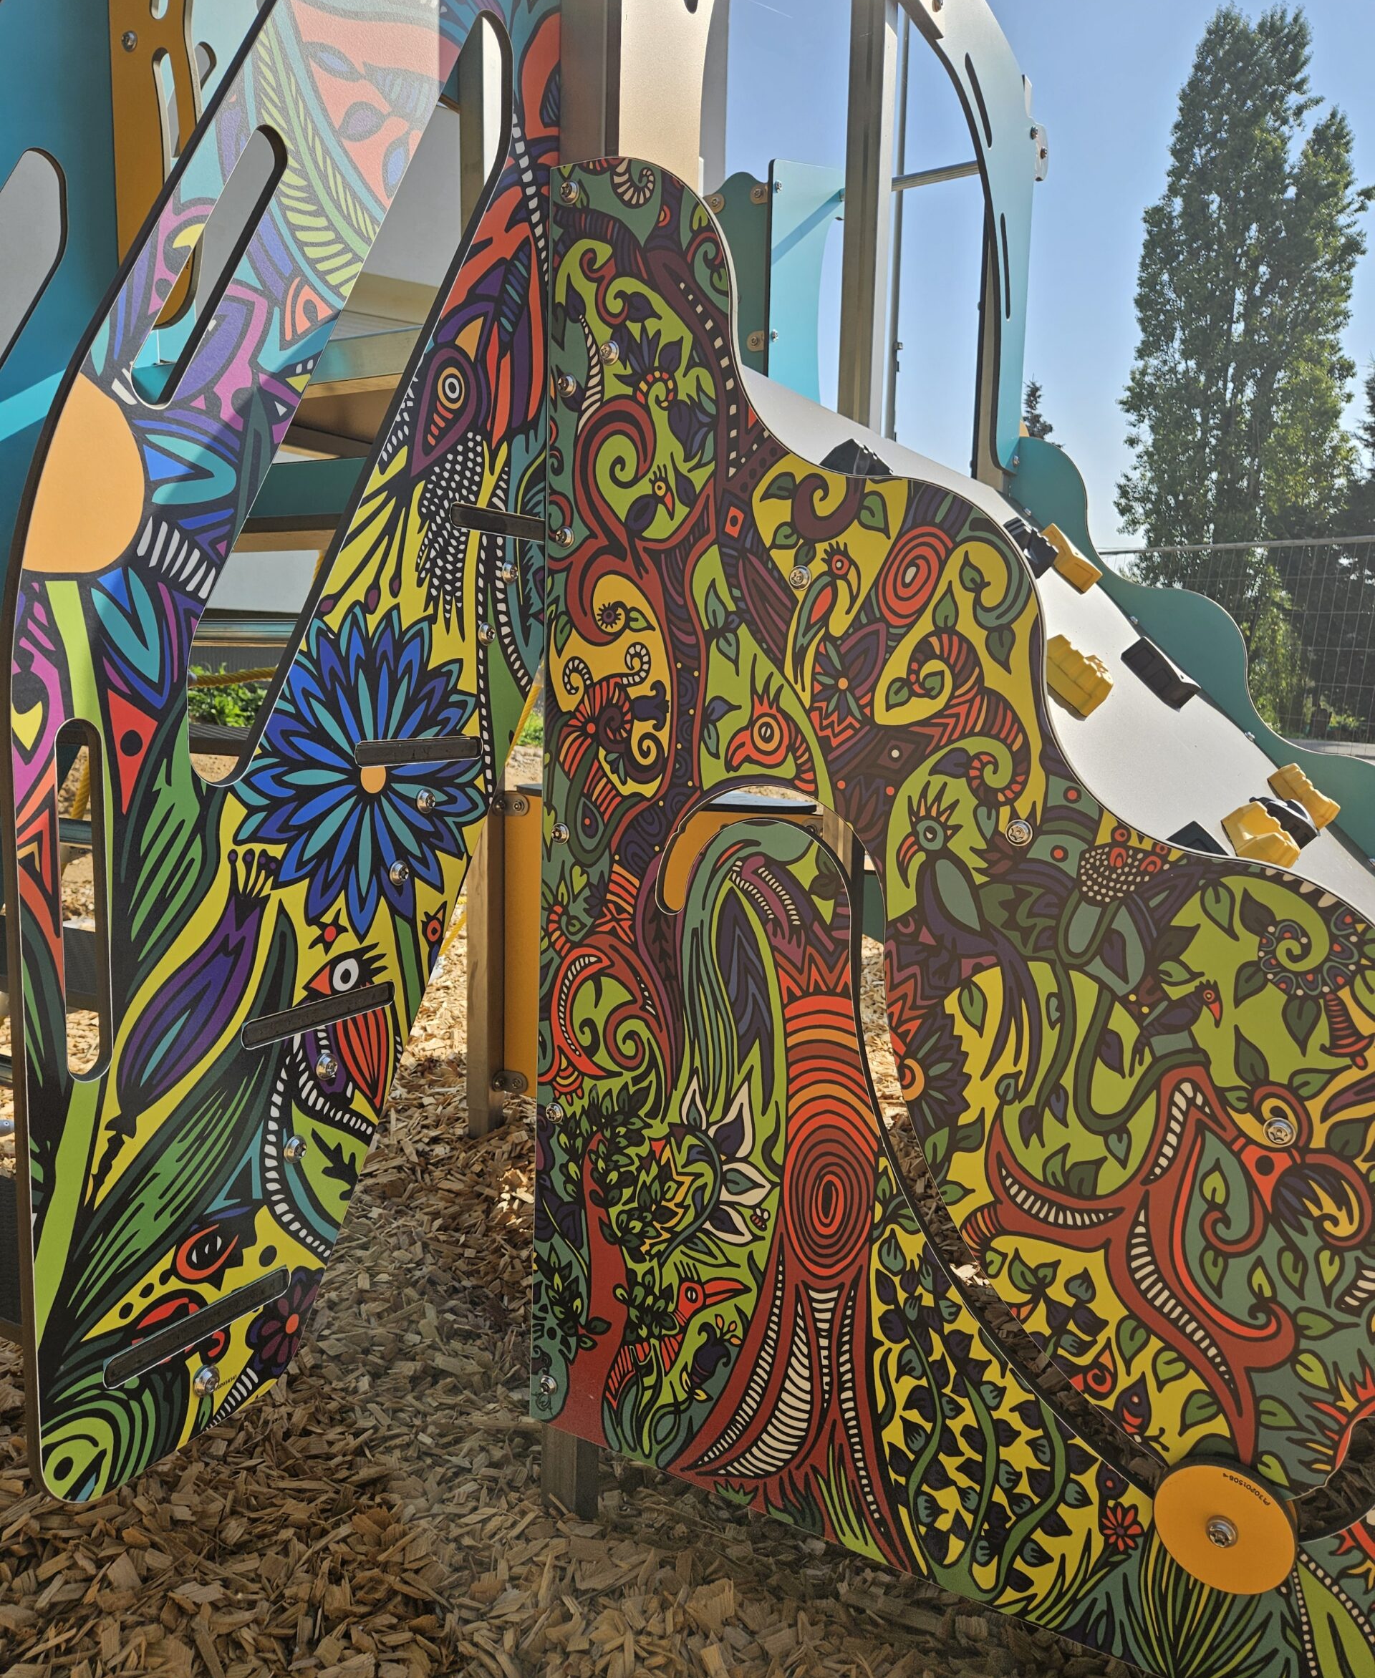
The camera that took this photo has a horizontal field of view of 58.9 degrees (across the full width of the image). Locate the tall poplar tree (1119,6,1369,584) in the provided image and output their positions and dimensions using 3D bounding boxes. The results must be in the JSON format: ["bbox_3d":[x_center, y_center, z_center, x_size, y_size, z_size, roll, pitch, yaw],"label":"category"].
[{"bbox_3d":[13.330,-10.860,29.260,5.600,16.860,5.500,5,8,23],"label":"tall poplar tree"}]

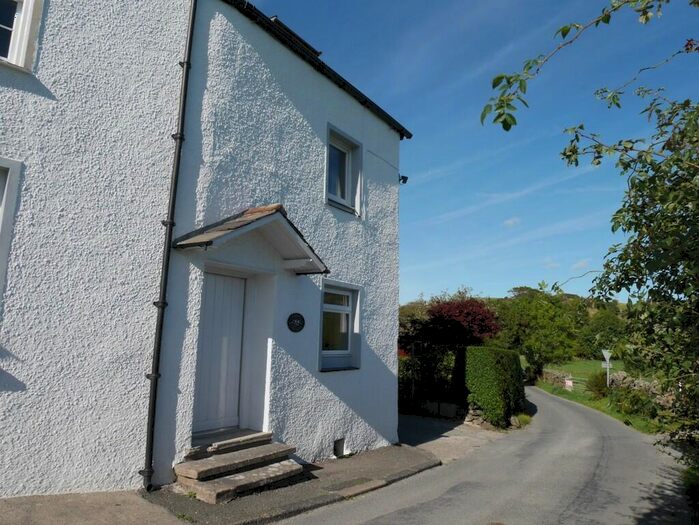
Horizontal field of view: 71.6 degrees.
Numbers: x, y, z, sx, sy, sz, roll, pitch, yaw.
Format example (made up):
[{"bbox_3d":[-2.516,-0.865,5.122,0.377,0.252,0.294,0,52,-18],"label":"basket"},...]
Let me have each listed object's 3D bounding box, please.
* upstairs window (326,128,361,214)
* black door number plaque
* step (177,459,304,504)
[{"bbox_3d":[-0.178,-1.456,8.037,0.194,1.231,0.875,-5,-12,34],"label":"upstairs window"},{"bbox_3d":[-0.726,0.829,6.692,0.022,0.275,0.373,-5,-12,34],"label":"black door number plaque"},{"bbox_3d":[-1.090,2.314,5.184,0.648,0.130,1.361,-5,-12,34],"label":"step"}]

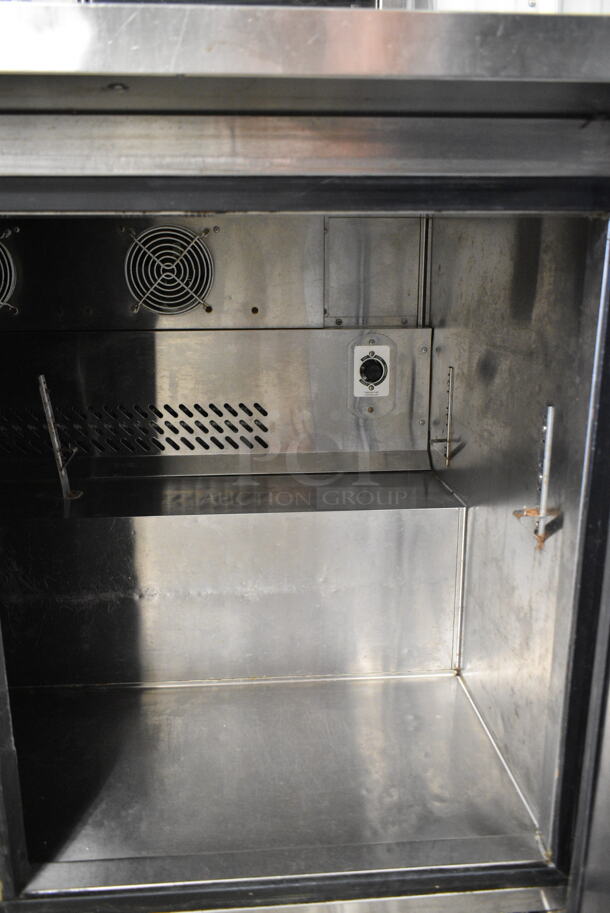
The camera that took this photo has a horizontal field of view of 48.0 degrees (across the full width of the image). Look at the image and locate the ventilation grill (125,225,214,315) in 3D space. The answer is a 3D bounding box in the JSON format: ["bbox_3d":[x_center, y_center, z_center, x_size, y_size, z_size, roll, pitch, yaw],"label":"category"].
[{"bbox_3d":[-0.184,-0.252,0.925,0.119,0.119,0.014,-1,13,-4],"label":"ventilation grill"}]

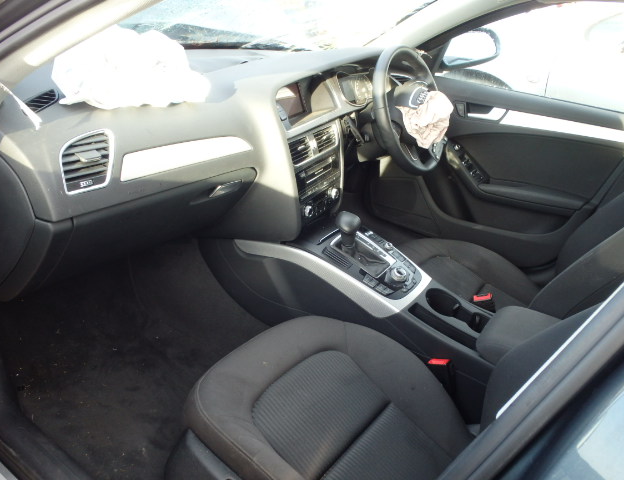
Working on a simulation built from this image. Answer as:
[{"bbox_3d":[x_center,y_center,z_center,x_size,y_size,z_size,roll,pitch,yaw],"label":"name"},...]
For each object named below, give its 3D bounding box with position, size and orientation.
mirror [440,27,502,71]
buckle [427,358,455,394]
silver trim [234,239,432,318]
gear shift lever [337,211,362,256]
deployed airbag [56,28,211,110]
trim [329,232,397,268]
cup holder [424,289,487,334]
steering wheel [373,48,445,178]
[{"bbox_3d":[0.540,-0.680,1.842,0.215,0.140,0.110,-8,31,-26],"label":"mirror"},{"bbox_3d":[0.260,0.274,1.046,0.045,0.075,0.028,-6,15,27],"label":"buckle"},{"bbox_3d":[0.055,0.029,1.259,0.445,0.090,0.235,24,32,30],"label":"silver trim"},{"bbox_3d":[0.085,-0.017,1.245,0.055,0.110,0.046,24,32,30],"label":"gear shift lever"},{"bbox_3d":[-0.338,-0.340,0.979,0.180,0.125,0.335,24,32,30],"label":"deployed airbag"},{"bbox_3d":[0.126,0.033,1.233,0.140,0.020,0.105,37,38,21],"label":"trim"},{"bbox_3d":[0.316,0.178,1.166,0.155,0.060,0.085,29,35,26],"label":"cup holder"},{"bbox_3d":[0.272,-0.355,1.443,0.090,0.375,0.375,-5,15,40],"label":"steering wheel"}]

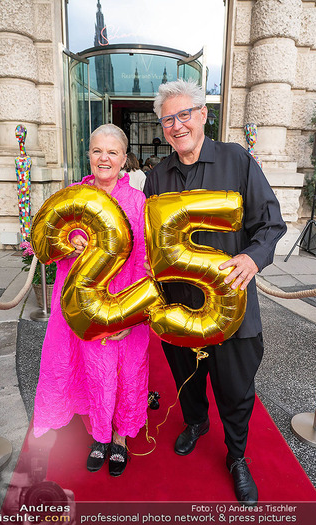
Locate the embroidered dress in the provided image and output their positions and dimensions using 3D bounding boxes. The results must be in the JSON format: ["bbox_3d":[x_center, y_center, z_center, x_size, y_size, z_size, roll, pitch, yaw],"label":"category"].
[{"bbox_3d":[-0.341,0.277,1.771,0.580,1.390,0.420,0,12,-5],"label":"embroidered dress"}]

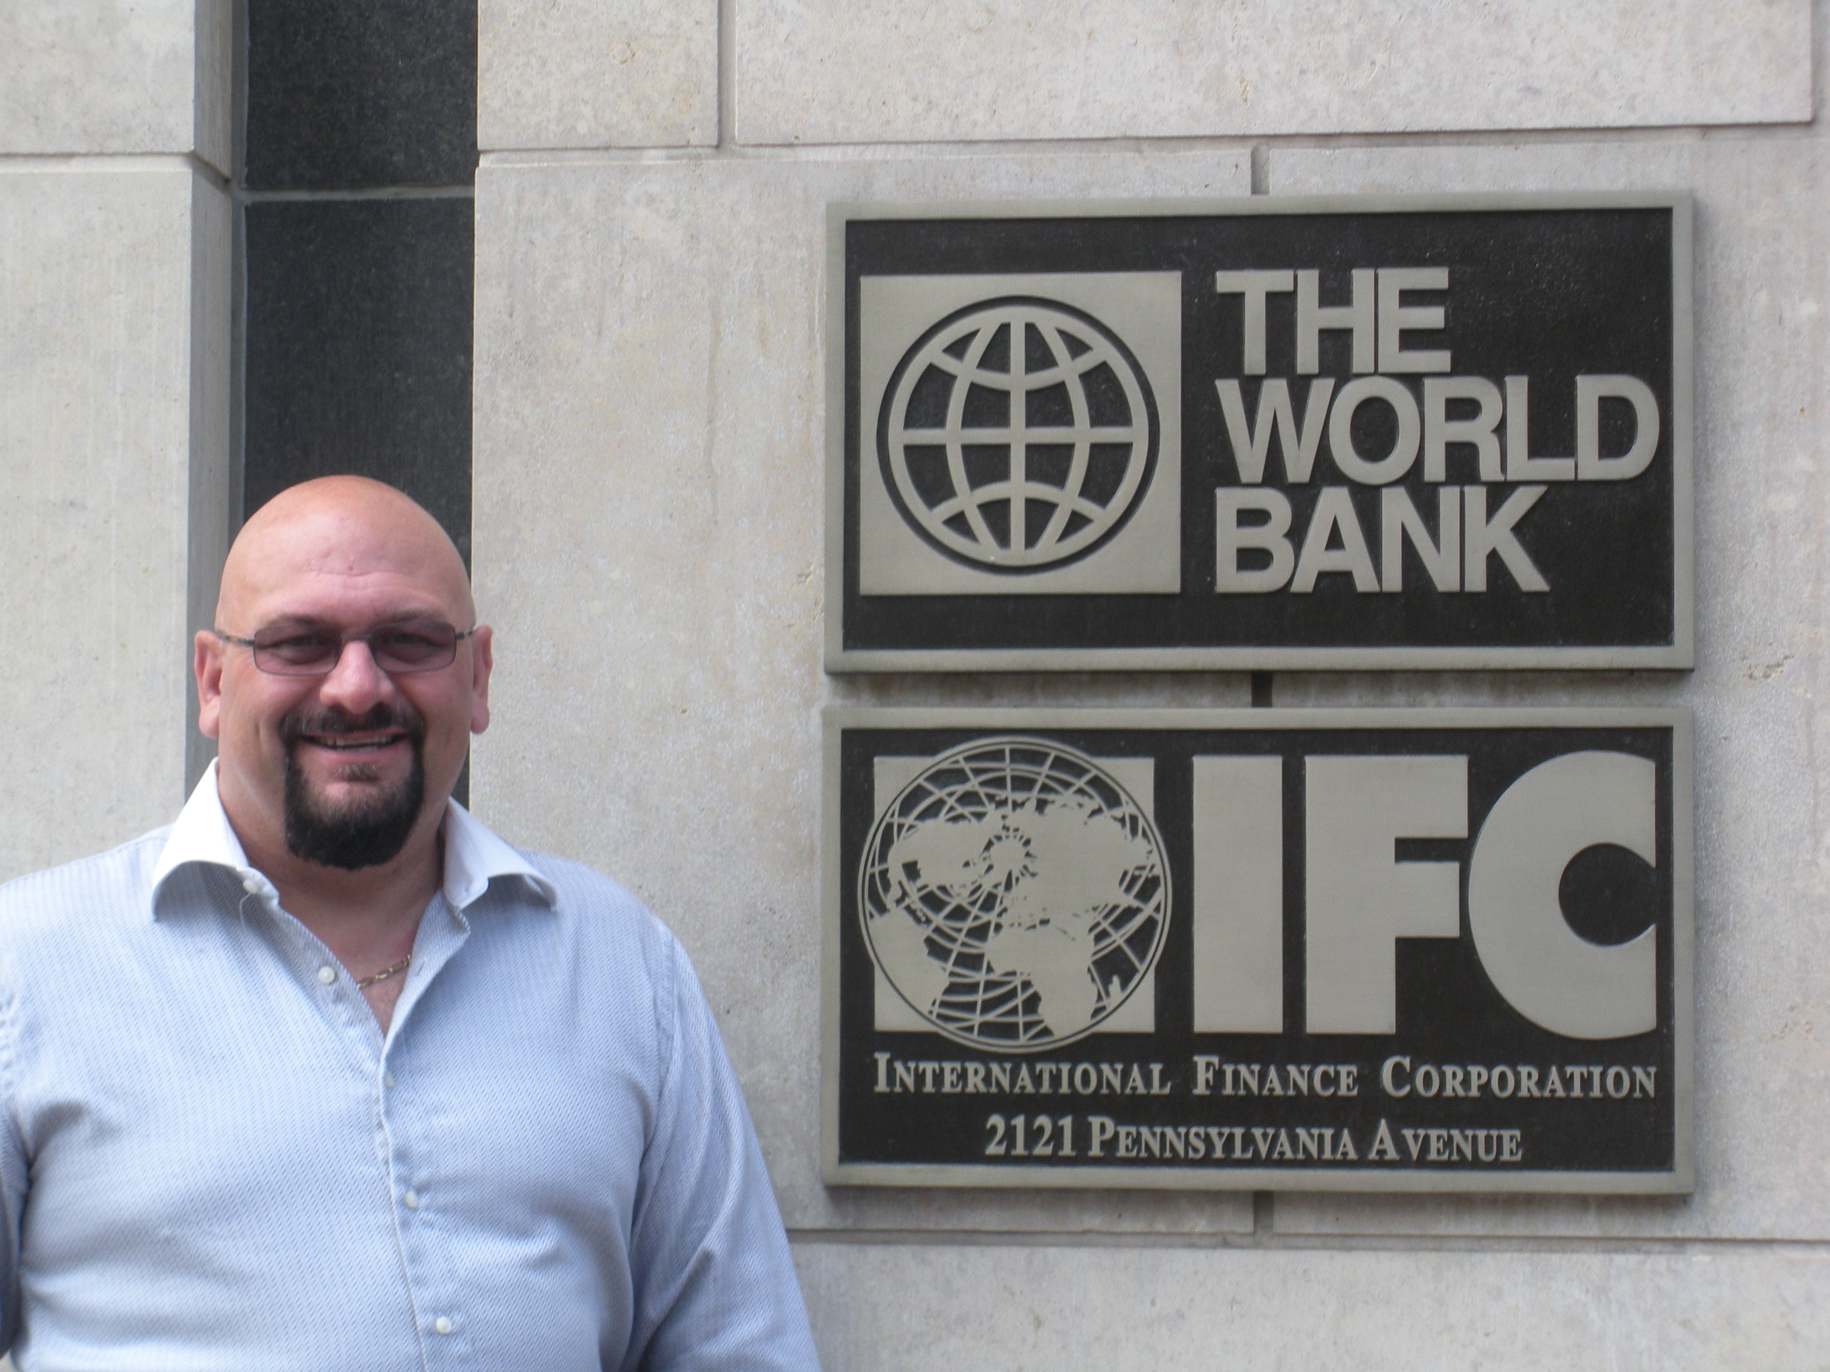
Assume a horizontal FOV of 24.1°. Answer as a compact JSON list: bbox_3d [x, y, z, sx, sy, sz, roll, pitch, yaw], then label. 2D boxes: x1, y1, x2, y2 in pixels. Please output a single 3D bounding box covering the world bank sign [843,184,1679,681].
[{"bbox_3d":[0.240,-0.177,3.025,0.608,0.334,0.037,0,-3,6],"label":"world bank sign"}]

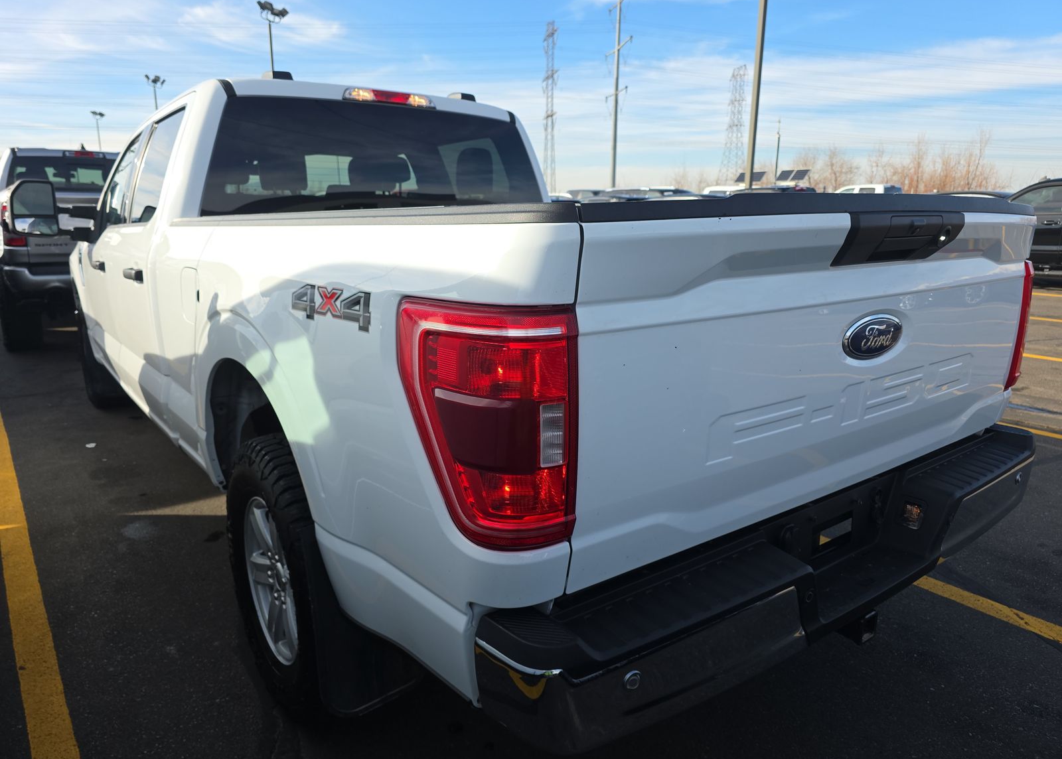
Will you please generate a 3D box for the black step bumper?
[{"bbox_3d":[0.722,0.377,1.598,1.930,0.245,0.220,-9,17,-35],"label":"black step bumper"}]

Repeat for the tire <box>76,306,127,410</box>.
[{"bbox_3d":[-3.055,-0.214,5.191,0.280,0.810,0.810,-9,17,-35],"label":"tire"}]

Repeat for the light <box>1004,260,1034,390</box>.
[{"bbox_3d":[1.370,-0.181,2.111,0.175,0.370,0.250,-9,17,-35],"label":"light"}]

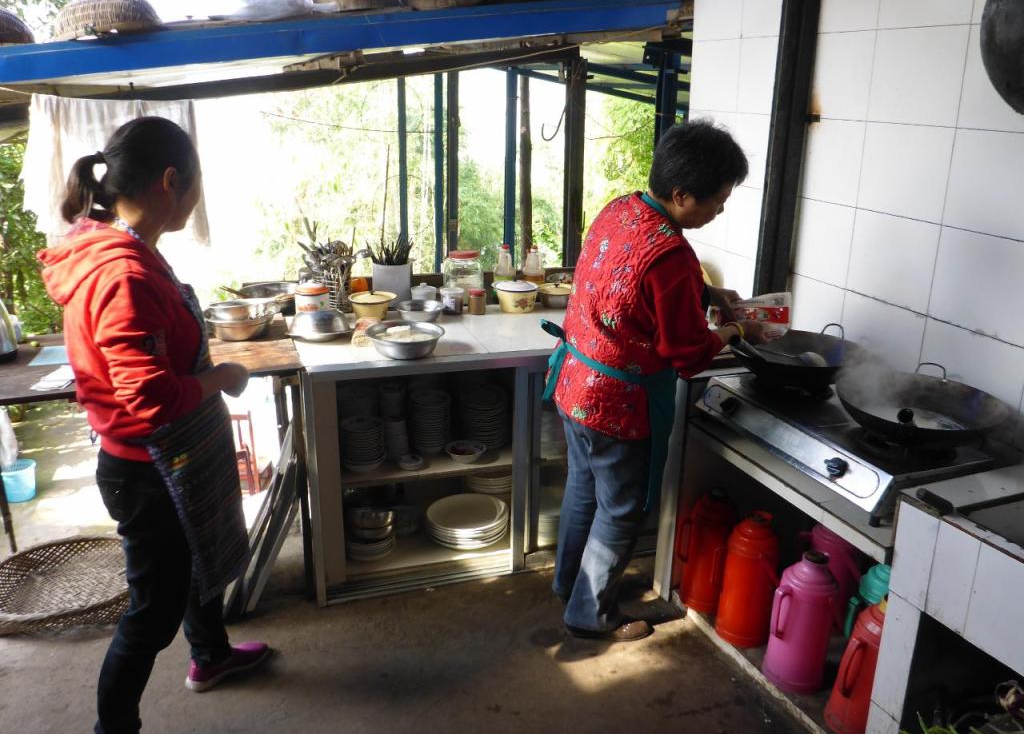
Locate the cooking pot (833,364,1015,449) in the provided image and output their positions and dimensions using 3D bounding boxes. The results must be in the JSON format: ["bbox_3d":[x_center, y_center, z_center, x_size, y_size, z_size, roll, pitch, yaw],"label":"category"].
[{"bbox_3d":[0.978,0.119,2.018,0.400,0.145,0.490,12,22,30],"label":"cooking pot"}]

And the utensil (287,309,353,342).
[{"bbox_3d":[-0.649,-0.141,2.808,0.212,0.072,0.212,-5,20,-18],"label":"utensil"}]

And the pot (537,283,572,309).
[{"bbox_3d":[0.168,-0.274,3.158,0.146,0.092,0.146,1,17,0],"label":"pot"}]

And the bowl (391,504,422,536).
[{"bbox_3d":[-0.377,0.545,2.925,0.117,0.072,0.117,0,18,0],"label":"bowl"}]

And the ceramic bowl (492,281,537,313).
[{"bbox_3d":[0.014,-0.279,3.174,0.178,0.116,0.178,1,19,0],"label":"ceramic bowl"}]

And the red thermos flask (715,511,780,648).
[{"bbox_3d":[0.668,0.594,2.381,0.205,0.380,0.165,6,18,15],"label":"red thermos flask"}]

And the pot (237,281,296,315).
[{"bbox_3d":[-0.888,-0.250,3.125,0.270,0.090,0.270,-7,19,-21],"label":"pot"}]

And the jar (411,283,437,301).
[{"bbox_3d":[-0.339,-0.274,3.180,0.095,0.092,0.095,1,19,0],"label":"jar"}]

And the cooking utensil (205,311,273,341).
[{"bbox_3d":[-0.920,-0.131,2.800,0.218,0.065,0.218,-7,19,-21],"label":"cooking utensil"}]

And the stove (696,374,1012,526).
[{"bbox_3d":[0.877,0.178,2.269,0.390,0.145,0.725,-6,20,-21],"label":"stove"}]

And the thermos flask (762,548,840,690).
[{"bbox_3d":[0.783,0.678,2.240,0.195,0.370,0.165,-7,19,-21],"label":"thermos flask"}]

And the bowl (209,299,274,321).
[{"bbox_3d":[-0.912,-0.178,2.785,0.218,0.070,0.218,-5,20,-18],"label":"bowl"}]

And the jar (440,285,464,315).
[{"bbox_3d":[-0.216,-0.239,3.024,0.089,0.089,0.089,1,17,0],"label":"jar"}]

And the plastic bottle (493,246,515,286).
[{"bbox_3d":[-0.030,-0.370,3.290,0.090,0.228,0.090,0,18,0],"label":"plastic bottle"}]

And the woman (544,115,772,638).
[{"bbox_3d":[0.383,0.057,2.378,0.620,1.470,0.480,-5,18,-17],"label":"woman"}]

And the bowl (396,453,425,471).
[{"bbox_3d":[-0.337,0.319,2.744,0.090,0.027,0.090,1,19,0],"label":"bowl"}]

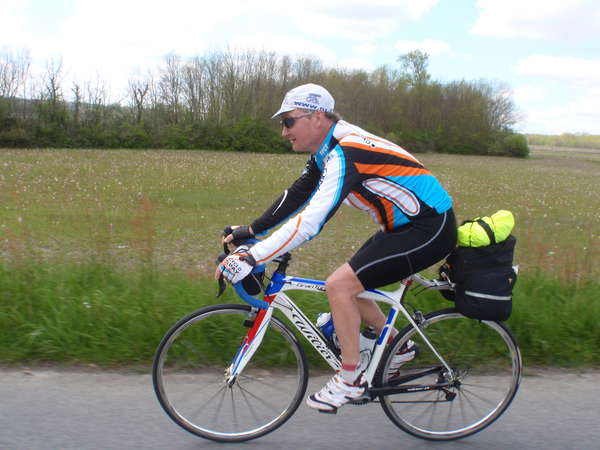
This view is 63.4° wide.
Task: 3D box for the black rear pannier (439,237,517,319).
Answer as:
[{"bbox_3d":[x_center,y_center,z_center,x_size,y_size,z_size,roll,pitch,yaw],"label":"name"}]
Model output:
[{"bbox_3d":[0.757,0.198,2.076,0.255,0.335,0.270,2,12,-6],"label":"black rear pannier"}]

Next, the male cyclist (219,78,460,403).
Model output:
[{"bbox_3d":[0.166,0.118,2.025,1.000,1.350,0.500,2,12,-6],"label":"male cyclist"}]

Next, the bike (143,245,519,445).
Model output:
[{"bbox_3d":[0.205,0.535,2.123,1.655,0.950,0.440,2,12,-6],"label":"bike"}]

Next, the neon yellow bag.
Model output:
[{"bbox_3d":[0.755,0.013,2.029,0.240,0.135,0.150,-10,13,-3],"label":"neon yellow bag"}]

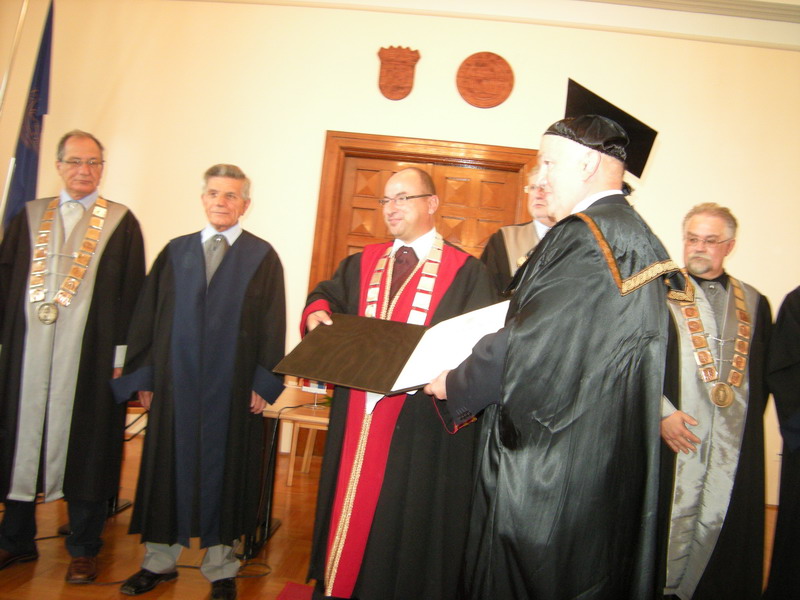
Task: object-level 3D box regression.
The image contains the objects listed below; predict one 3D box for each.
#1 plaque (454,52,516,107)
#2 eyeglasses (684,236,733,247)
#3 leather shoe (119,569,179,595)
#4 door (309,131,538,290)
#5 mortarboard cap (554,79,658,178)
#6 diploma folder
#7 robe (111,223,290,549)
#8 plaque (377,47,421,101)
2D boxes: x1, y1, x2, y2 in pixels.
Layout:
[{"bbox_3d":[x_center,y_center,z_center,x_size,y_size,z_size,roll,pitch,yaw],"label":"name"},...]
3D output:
[{"bbox_3d":[0.691,-1.776,5.214,0.465,0.465,0.030,6,-3,3],"label":"plaque"},{"bbox_3d":[1.137,-0.215,2.380,0.135,0.042,0.138,-4,4,-36],"label":"eyeglasses"},{"bbox_3d":[-0.969,1.066,2.502,0.102,0.100,0.275,4,-3,33],"label":"leather shoe"},{"bbox_3d":[0.134,0.027,5.202,1.730,2.643,0.140,6,-3,3],"label":"door"},{"bbox_3d":[0.477,-0.377,1.609,0.250,0.125,0.245,40,-4,18],"label":"mortarboard cap"},{"bbox_3d":[0.011,0.112,1.564,0.498,0.076,0.372,-4,20,17],"label":"diploma folder"},{"bbox_3d":[-0.790,0.354,2.590,0.670,1.230,0.400,7,-3,-13],"label":"robe"},{"bbox_3d":[-0.019,-1.843,5.250,0.342,0.445,0.030,6,-3,3],"label":"plaque"}]

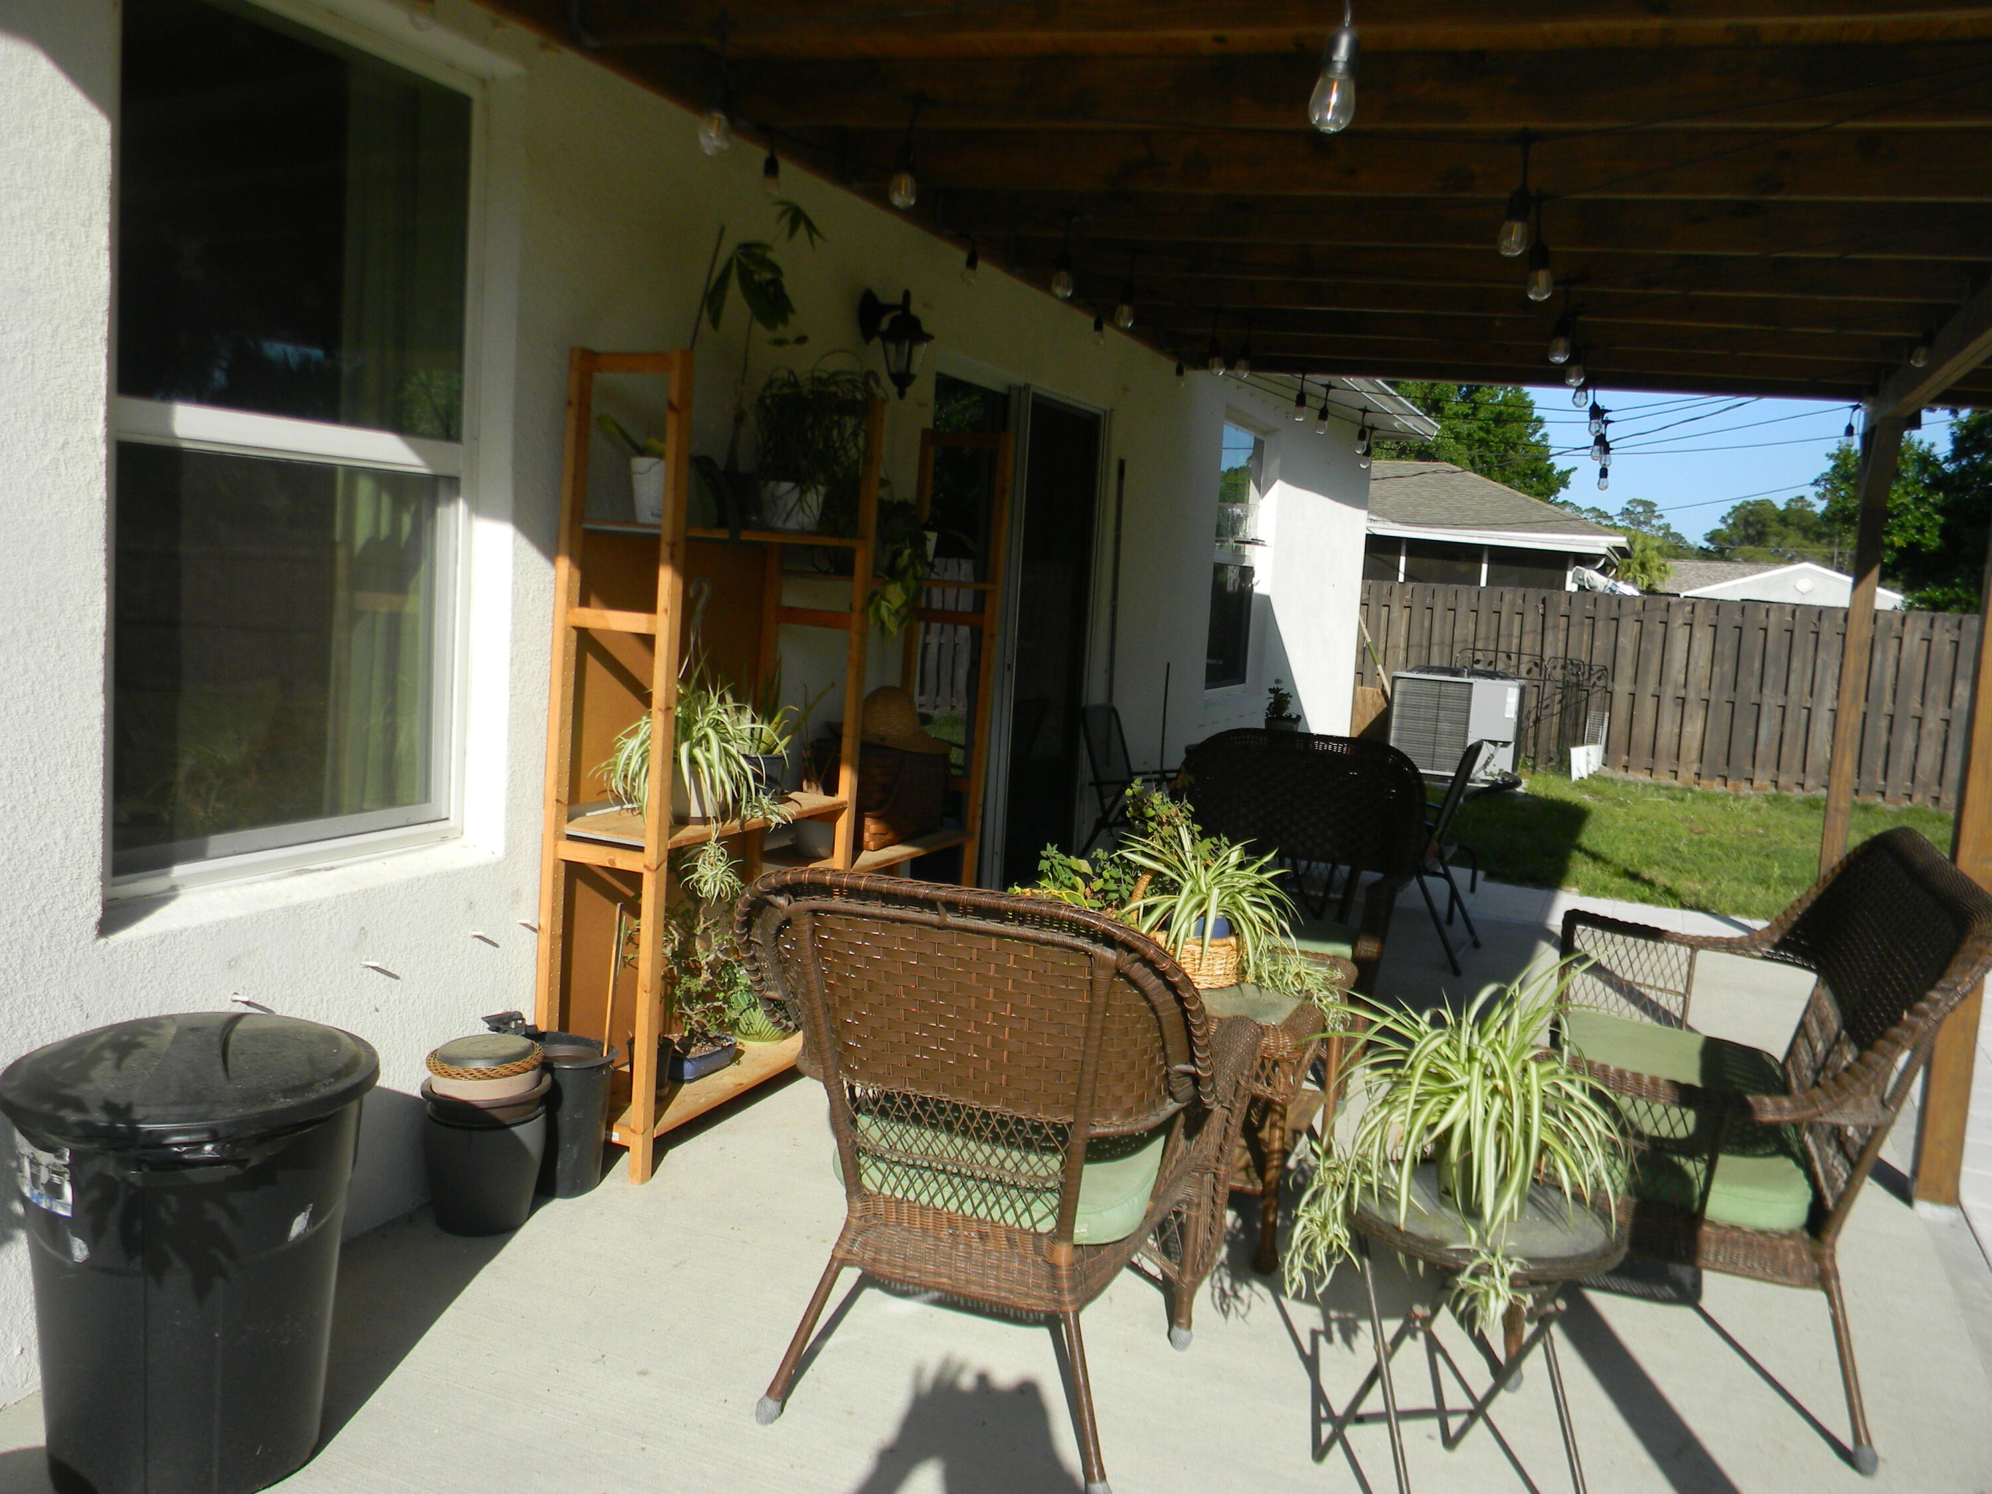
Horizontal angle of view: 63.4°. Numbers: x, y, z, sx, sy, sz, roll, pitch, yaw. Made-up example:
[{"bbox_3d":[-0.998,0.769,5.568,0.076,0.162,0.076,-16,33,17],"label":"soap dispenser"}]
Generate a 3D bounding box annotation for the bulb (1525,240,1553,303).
[{"bbox_3d":[1.001,-0.878,2.970,0.048,0.112,0.048,6,6,22],"label":"bulb"}]

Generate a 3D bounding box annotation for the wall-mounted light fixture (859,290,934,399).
[{"bbox_3d":[-0.286,-1.179,4.717,0.215,0.330,0.175,6,6,22],"label":"wall-mounted light fixture"}]

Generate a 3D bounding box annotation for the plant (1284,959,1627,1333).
[{"bbox_3d":[0.670,0.557,2.362,0.470,0.540,0.430,6,6,22],"label":"plant"}]

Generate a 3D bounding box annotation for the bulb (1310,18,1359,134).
[{"bbox_3d":[0.352,-0.699,1.680,0.047,0.114,0.047,6,6,22],"label":"bulb"}]

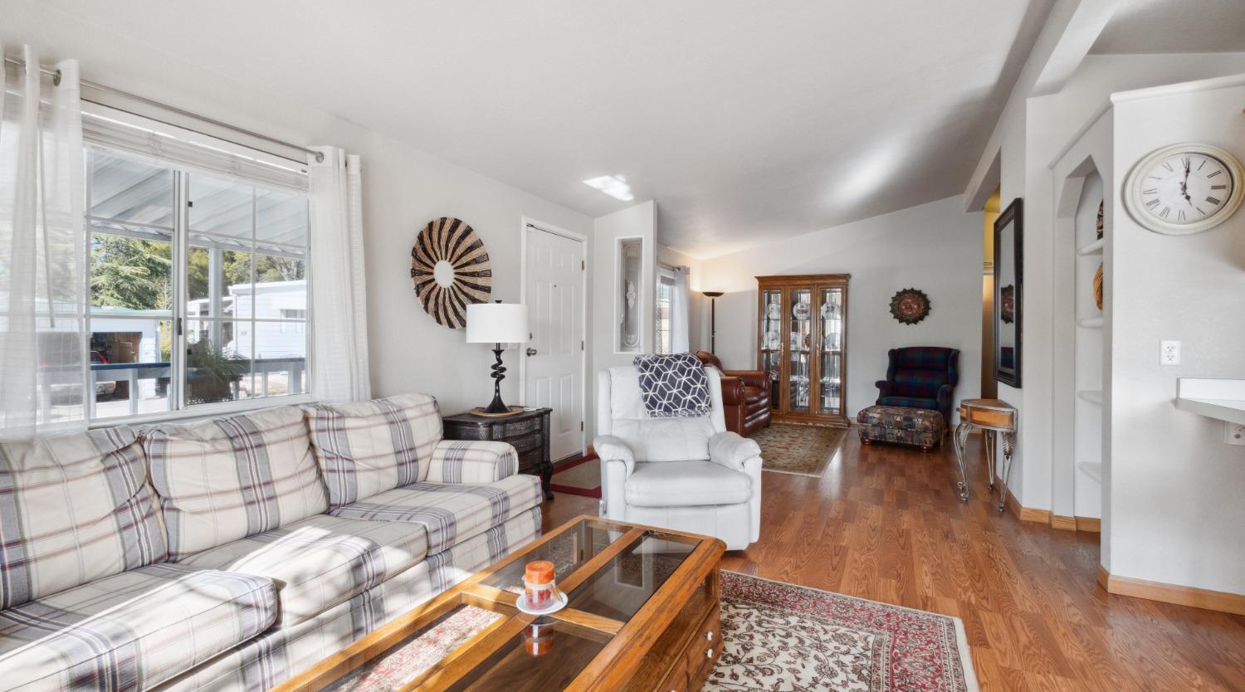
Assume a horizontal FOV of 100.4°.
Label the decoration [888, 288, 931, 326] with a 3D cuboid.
[{"bbox_3d":[3.869,-0.527,6.983,0.505,0.505,0.045,0,0,27],"label":"decoration"}]

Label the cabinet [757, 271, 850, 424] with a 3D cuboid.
[{"bbox_3d":[2.585,0.068,7.472,1.255,2.085,0.380,0,0,27],"label":"cabinet"}]

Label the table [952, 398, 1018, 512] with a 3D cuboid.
[{"bbox_3d":[2.660,0.767,3.810,0.310,0.700,0.600,1,1,29],"label":"table"}]

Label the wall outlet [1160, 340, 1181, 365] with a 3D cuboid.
[{"bbox_3d":[2.430,0.031,2.299,0.070,0.113,0.010,0,0,27],"label":"wall outlet"}]

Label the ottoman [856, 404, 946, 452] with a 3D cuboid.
[{"bbox_3d":[3.138,0.917,5.868,0.730,0.410,0.540,1,1,41],"label":"ottoman"}]

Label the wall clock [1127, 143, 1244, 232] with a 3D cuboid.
[{"bbox_3d":[2.439,-0.685,2.267,0.395,0.395,0.055,0,0,27],"label":"wall clock"}]

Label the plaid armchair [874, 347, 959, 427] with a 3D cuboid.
[{"bbox_3d":[3.632,0.571,6.389,0.800,1.100,0.830,1,1,40],"label":"plaid armchair"}]

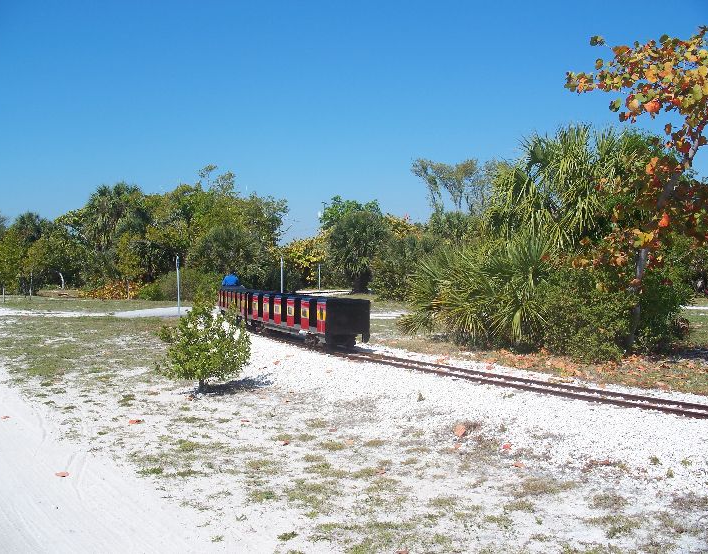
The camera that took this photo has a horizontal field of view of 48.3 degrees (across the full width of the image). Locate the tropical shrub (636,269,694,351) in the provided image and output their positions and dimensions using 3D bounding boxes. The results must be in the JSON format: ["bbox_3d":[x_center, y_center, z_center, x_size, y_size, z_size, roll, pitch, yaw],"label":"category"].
[{"bbox_3d":[6.079,0.697,15.500,1.200,1.600,1.200,0,0,0],"label":"tropical shrub"}]

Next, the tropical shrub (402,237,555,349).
[{"bbox_3d":[2.525,0.301,16.400,3.150,2.350,2.700,0,0,0],"label":"tropical shrub"}]

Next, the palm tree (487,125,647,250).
[{"bbox_3d":[4.820,-1.100,17.800,3.600,4.800,3.400,0,0,0],"label":"palm tree"}]

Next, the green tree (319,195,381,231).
[{"bbox_3d":[-0.280,-2.300,60.000,4.800,7.200,4.600,0,0,0],"label":"green tree"}]

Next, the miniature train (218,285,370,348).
[{"bbox_3d":[-2.100,0.860,20.800,1.100,1.100,13.500,0,0,-17],"label":"miniature train"}]

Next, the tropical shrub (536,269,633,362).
[{"bbox_3d":[4.206,0.684,14.400,1.780,1.650,1.600,0,0,0],"label":"tropical shrub"}]

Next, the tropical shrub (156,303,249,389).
[{"bbox_3d":[-1.938,0.920,10.300,1.200,1.150,1.150,0,0,0],"label":"tropical shrub"}]

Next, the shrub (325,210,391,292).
[{"bbox_3d":[0.314,-1.777,55.000,4.300,5.700,4.200,0,0,0],"label":"shrub"}]

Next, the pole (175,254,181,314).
[{"bbox_3d":[-6.227,0.302,28.000,0.130,2.200,0.130,0,0,0],"label":"pole"}]

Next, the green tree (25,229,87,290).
[{"bbox_3d":[-22.697,-1.483,60.000,4.600,4.800,4.400,0,0,0],"label":"green tree"}]

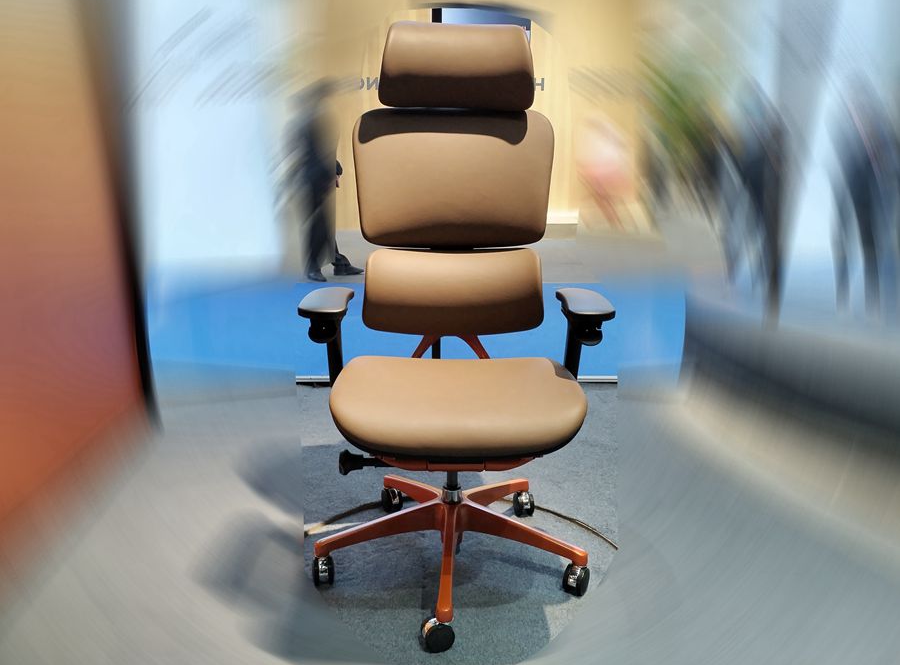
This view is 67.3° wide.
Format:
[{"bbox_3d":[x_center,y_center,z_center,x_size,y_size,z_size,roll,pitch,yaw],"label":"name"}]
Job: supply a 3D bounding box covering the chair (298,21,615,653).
[{"bbox_3d":[0.014,-0.051,1.510,0.669,1.273,0.698,0,14,-2],"label":"chair"}]

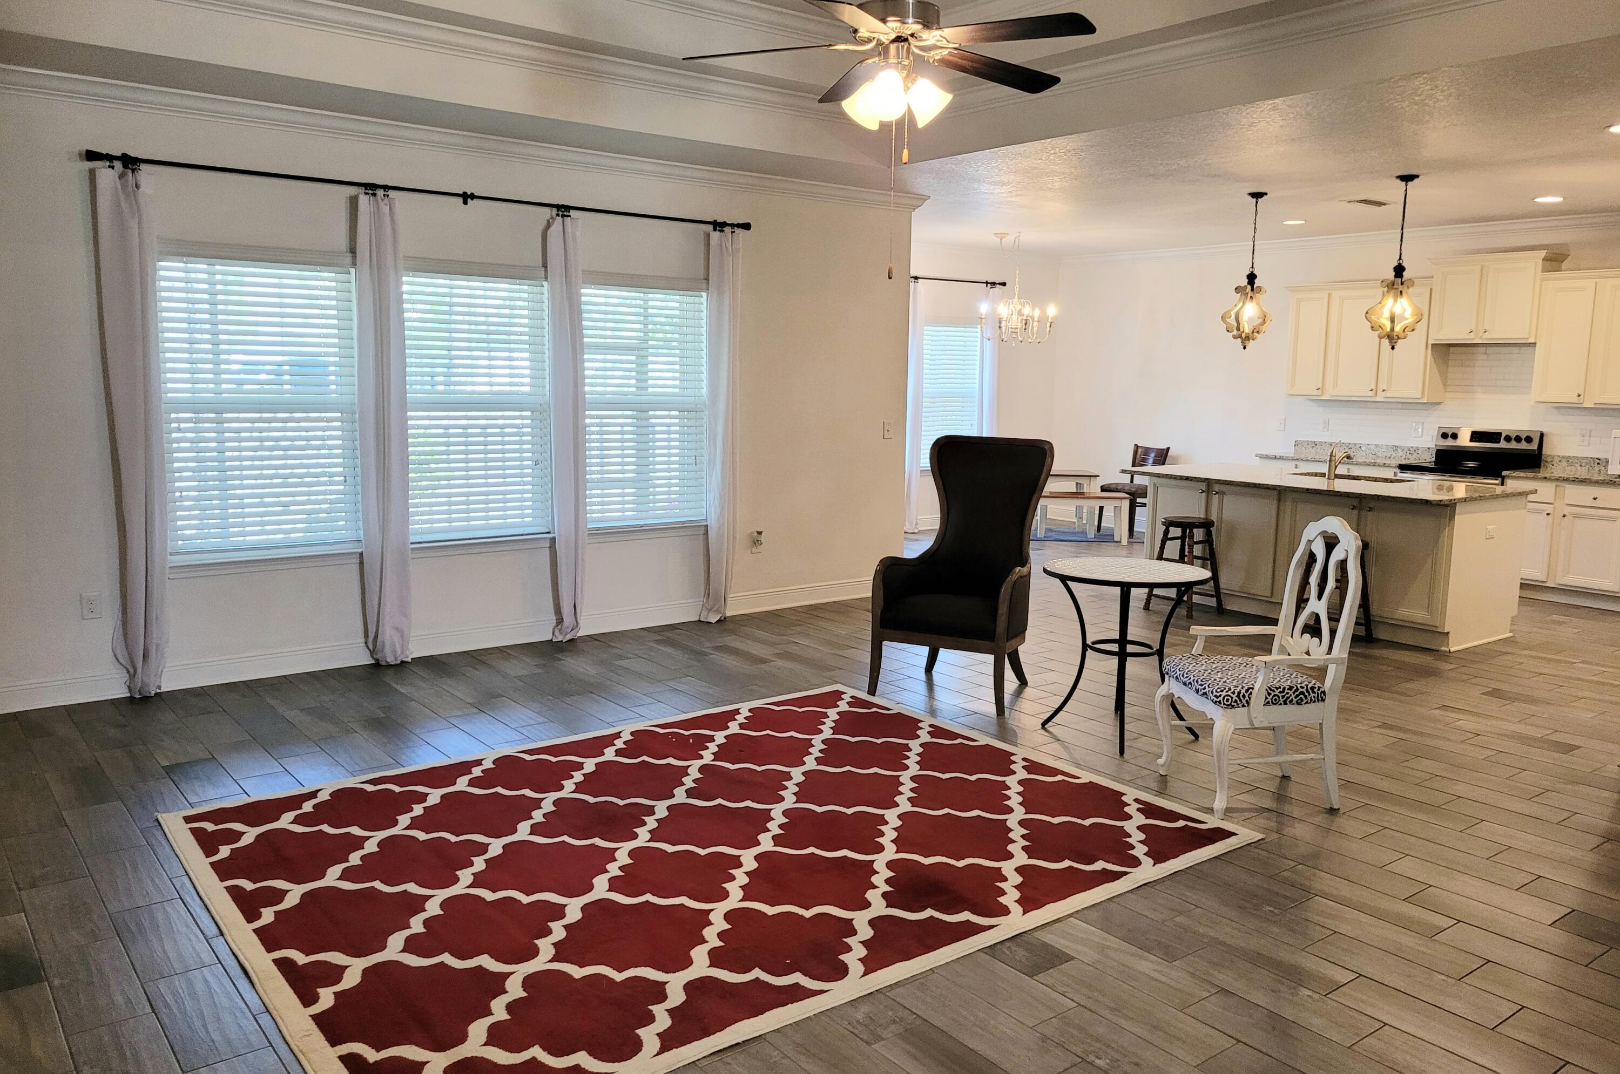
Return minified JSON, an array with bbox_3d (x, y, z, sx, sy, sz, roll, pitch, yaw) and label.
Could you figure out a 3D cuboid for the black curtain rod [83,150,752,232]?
[{"bbox_3d":[-1.716,-1.726,6.212,3.450,0.065,0.100,-5,10,-38],"label":"black curtain rod"}]

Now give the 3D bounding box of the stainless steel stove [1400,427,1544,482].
[{"bbox_3d":[5.014,-0.218,9.324,0.700,1.205,0.760,-5,10,-38],"label":"stainless steel stove"}]

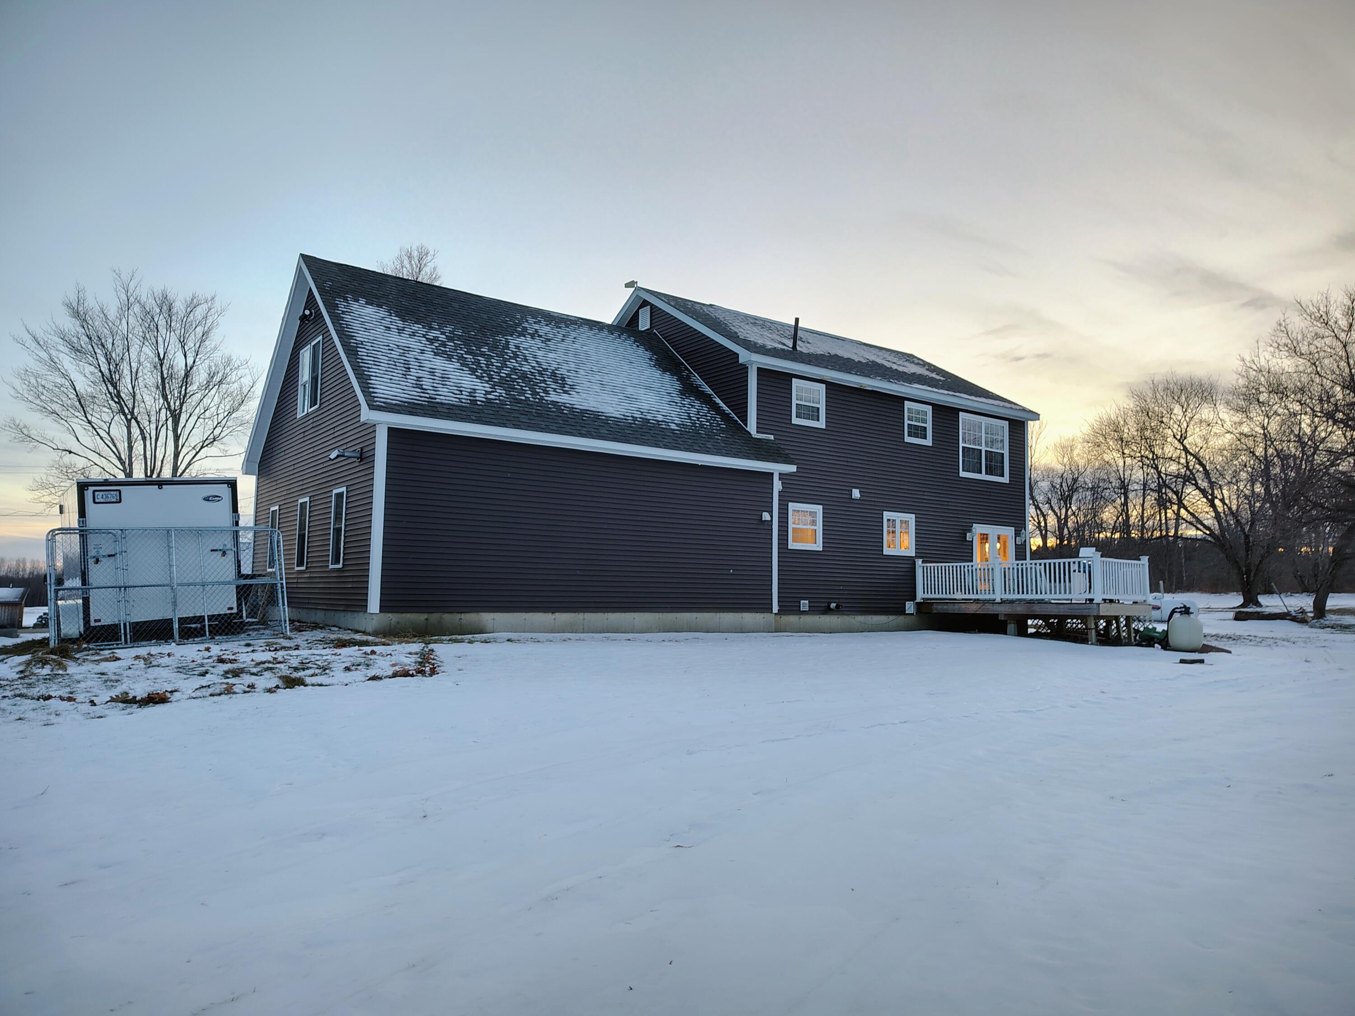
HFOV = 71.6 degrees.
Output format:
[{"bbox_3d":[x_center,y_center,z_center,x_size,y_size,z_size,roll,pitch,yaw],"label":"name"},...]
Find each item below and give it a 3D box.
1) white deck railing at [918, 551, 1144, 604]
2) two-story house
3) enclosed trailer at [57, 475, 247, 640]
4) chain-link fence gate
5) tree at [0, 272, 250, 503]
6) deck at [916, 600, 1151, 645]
[{"bbox_3d":[8.644,1.757,22.968,2.500,1.143,5.026,5,-6,-36],"label":"white deck railing"},{"bbox_3d":[0.000,-1.376,25.216,19.721,8.952,10.023,5,-6,-36],"label":"two-story house"},{"bbox_3d":[-9.154,0.936,16.113,2.350,2.450,4.600,-2,-2,-36],"label":"enclosed trailer"},{"bbox_3d":[-7.408,1.114,13.906,3.172,1.734,0.180,1,-18,-40],"label":"chain-link fence gate"},{"bbox_3d":[-18.760,-2.083,31.471,8.700,12.000,8.500,5,-6,-36],"label":"tree"},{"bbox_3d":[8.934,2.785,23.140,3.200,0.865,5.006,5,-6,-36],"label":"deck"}]

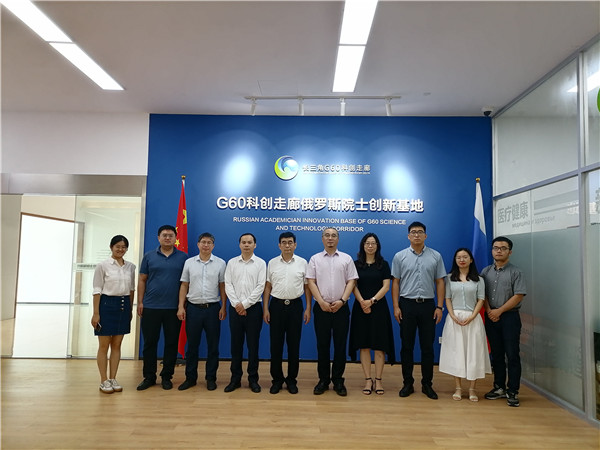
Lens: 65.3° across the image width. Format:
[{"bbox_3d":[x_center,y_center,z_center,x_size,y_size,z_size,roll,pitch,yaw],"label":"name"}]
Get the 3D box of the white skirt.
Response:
[{"bbox_3d":[1.744,1.240,4.962,0.520,0.686,0.460,0,-4,13],"label":"white skirt"}]

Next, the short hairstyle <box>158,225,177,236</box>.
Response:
[{"bbox_3d":[-1.484,0.070,5.239,0.190,0.140,0.200,1,-4,-4],"label":"short hairstyle"}]

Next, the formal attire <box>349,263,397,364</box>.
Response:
[{"bbox_3d":[0.793,0.946,5.120,0.500,1.100,0.360,1,-4,5],"label":"formal attire"}]

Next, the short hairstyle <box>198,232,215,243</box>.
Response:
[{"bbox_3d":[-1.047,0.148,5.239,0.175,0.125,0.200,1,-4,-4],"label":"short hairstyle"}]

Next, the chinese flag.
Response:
[{"bbox_3d":[-1.603,0.555,6.294,0.220,2.438,0.180,1,-4,1],"label":"chinese flag"}]

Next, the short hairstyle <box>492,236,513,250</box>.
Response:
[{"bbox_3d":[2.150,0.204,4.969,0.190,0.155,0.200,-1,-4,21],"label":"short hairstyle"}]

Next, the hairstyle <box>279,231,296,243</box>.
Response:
[{"bbox_3d":[-0.138,0.135,5.169,0.185,0.140,0.200,1,-4,-1],"label":"hairstyle"}]

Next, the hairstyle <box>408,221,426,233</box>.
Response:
[{"bbox_3d":[1.268,0.024,5.049,0.185,0.140,0.200,1,-4,5],"label":"hairstyle"}]

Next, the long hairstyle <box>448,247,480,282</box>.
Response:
[{"bbox_3d":[1.753,0.435,5.028,0.300,0.370,0.250,0,-4,15],"label":"long hairstyle"}]

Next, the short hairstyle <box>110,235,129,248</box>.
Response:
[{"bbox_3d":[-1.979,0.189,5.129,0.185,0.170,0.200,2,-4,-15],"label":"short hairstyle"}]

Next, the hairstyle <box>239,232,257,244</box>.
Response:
[{"bbox_3d":[-0.582,0.171,5.197,0.175,0.165,0.205,0,-4,10],"label":"hairstyle"}]

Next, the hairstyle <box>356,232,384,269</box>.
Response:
[{"bbox_3d":[0.775,0.281,5.154,0.280,0.390,0.250,0,-4,7],"label":"hairstyle"}]

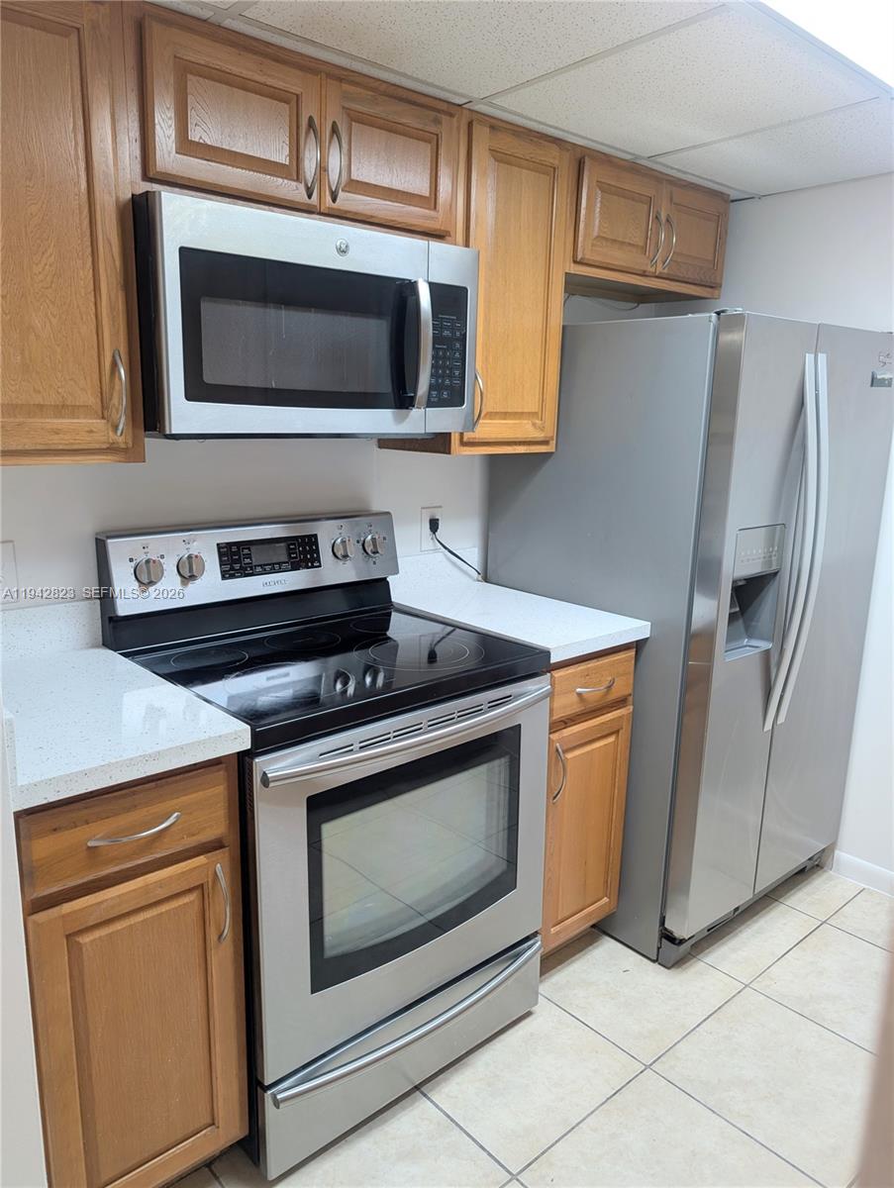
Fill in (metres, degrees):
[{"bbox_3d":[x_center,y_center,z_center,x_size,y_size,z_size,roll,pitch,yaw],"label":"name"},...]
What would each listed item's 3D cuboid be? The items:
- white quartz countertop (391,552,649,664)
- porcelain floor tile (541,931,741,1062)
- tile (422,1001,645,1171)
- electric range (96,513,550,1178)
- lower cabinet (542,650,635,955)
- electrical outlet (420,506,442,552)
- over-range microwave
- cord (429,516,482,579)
[{"bbox_3d":[0.165,0.005,2.255,0.405,0.138,0.667,-10,17,-40],"label":"white quartz countertop"},{"bbox_3d":[0.484,1.034,2.209,0.440,0.010,0.440,-10,17,-40],"label":"porcelain floor tile"},{"bbox_3d":[0.154,1.091,1.926,0.440,0.010,0.440,-10,17,-40],"label":"tile"},{"bbox_3d":[-0.264,0.462,1.935,0.760,1.193,0.712,-10,17,-40],"label":"electric range"},{"bbox_3d":[0.132,0.516,2.372,0.380,0.912,0.637,-10,17,-40],"label":"lower cabinet"},{"bbox_3d":[-0.043,-0.192,2.467,0.080,0.122,0.012,-10,17,-40],"label":"electrical outlet"},{"bbox_3d":[-0.331,-0.573,1.841,0.754,0.418,0.410,-10,17,-40],"label":"over-range microwave"},{"bbox_3d":[0.029,-0.138,2.510,0.222,0.214,0.060,-10,17,-40],"label":"cord"}]

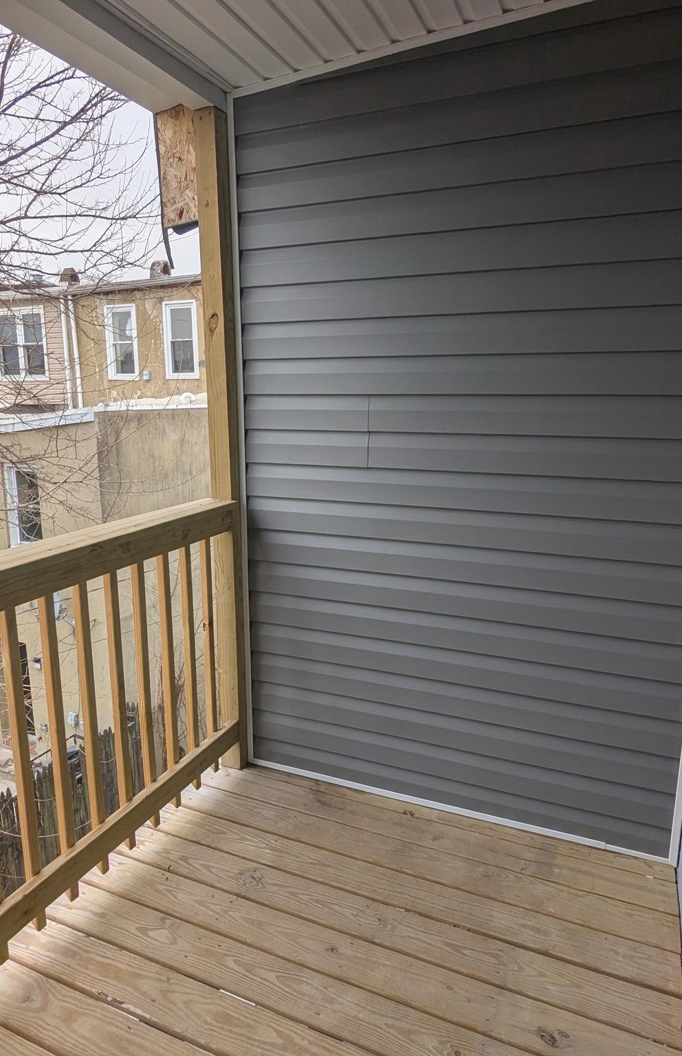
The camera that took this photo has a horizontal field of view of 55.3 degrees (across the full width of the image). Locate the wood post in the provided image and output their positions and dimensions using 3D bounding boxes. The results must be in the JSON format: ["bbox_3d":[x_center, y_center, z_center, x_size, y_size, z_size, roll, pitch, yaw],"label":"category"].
[{"bbox_3d":[-0.442,-0.220,2.506,0.089,2.475,0.089,5,13,23],"label":"wood post"}]

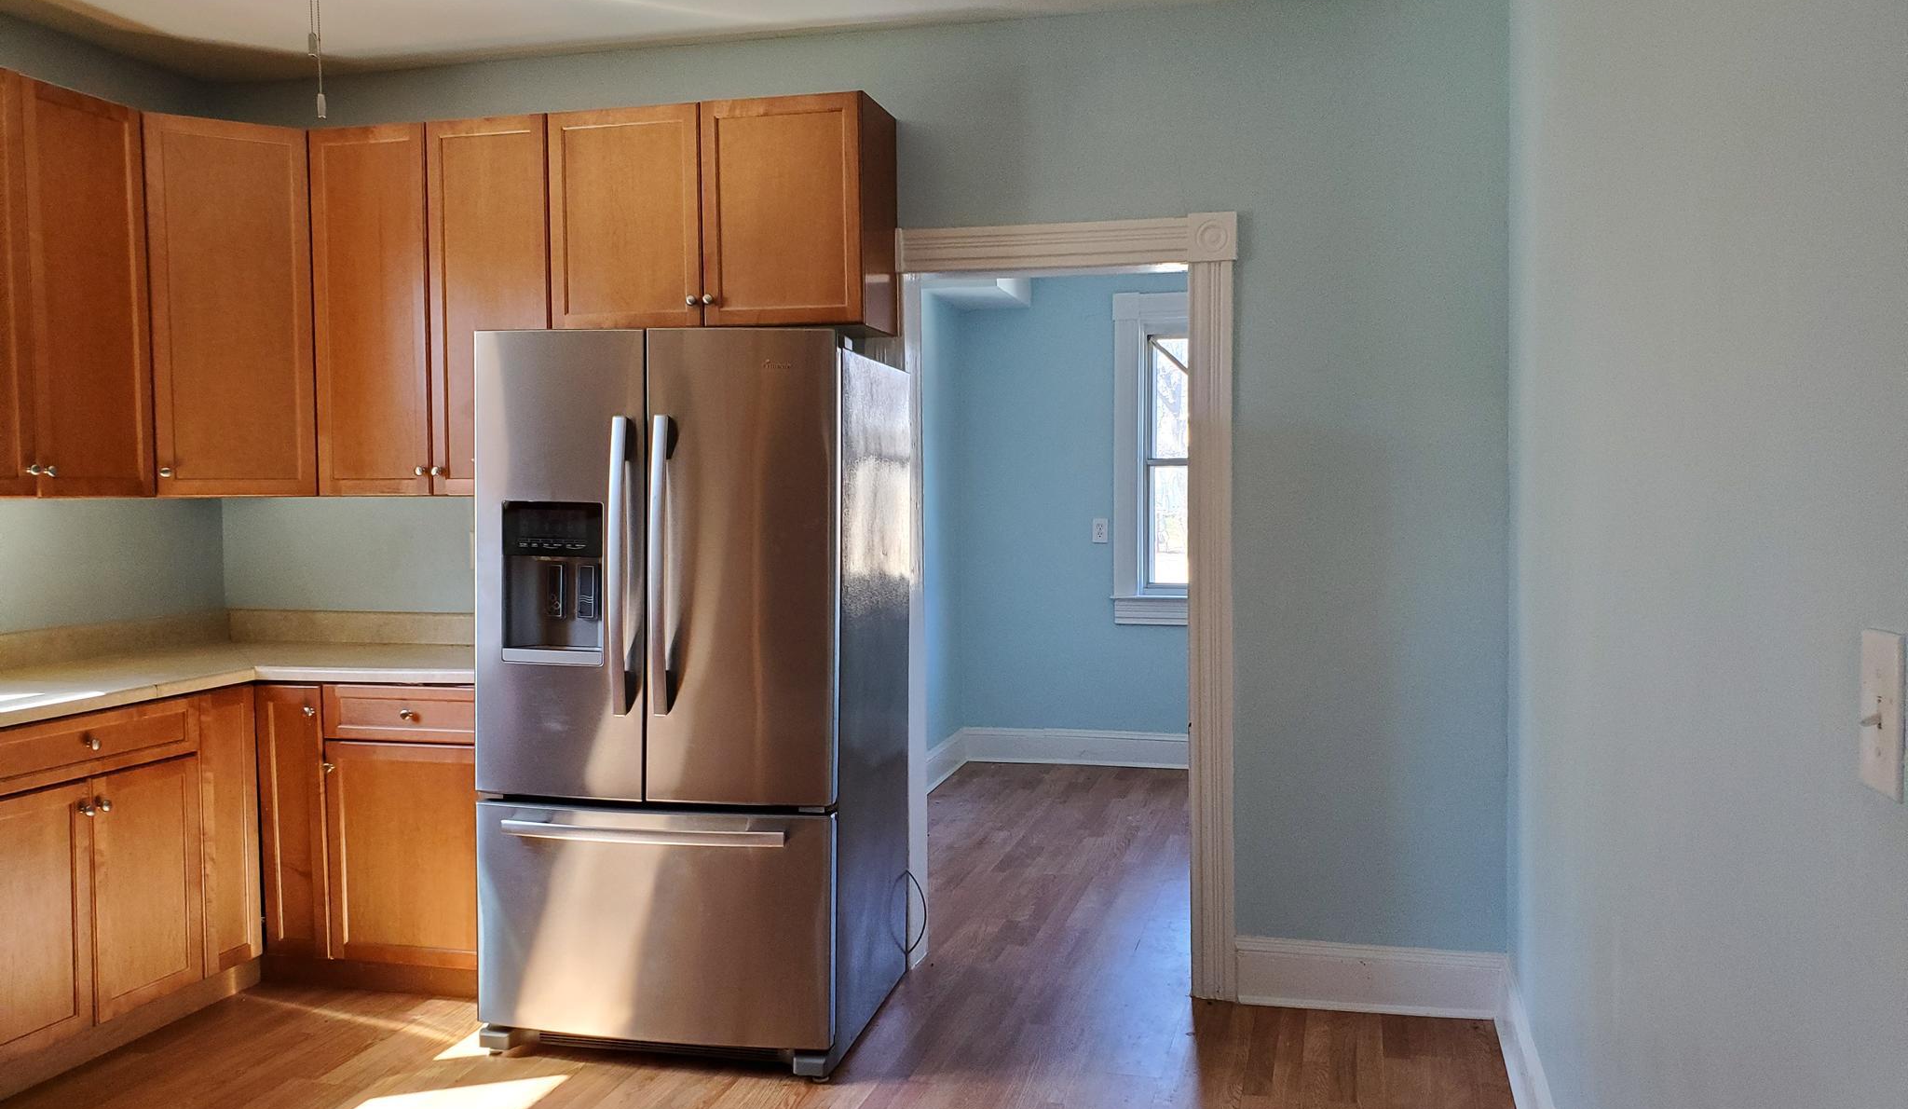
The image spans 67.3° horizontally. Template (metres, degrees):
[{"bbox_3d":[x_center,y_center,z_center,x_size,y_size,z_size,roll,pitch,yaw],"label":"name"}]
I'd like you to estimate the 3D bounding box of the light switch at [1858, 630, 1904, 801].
[{"bbox_3d":[0.726,0.125,1.123,0.015,0.124,0.085,0,3,15],"label":"light switch"}]

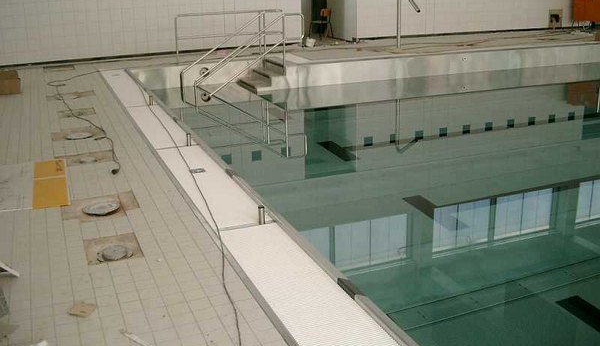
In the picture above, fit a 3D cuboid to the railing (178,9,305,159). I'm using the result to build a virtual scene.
[{"bbox_3d":[-1.163,-2.064,12.535,2.241,2.102,1.332,-8,19,-21],"label":"railing"}]

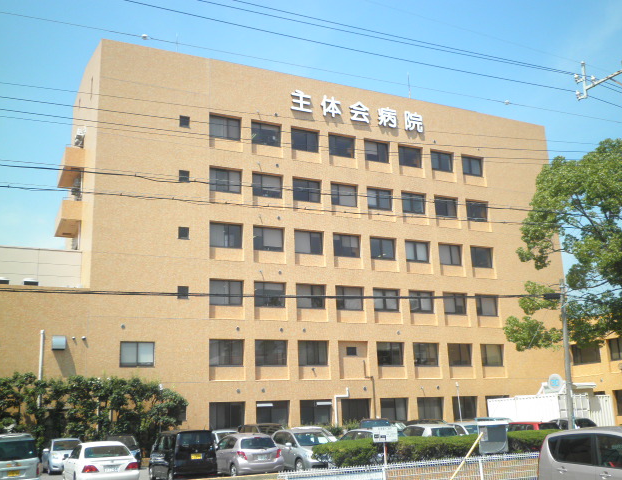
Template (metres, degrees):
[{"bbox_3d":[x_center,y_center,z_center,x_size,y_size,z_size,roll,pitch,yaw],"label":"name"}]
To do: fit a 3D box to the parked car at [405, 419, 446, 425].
[{"bbox_3d":[6.711,11.144,38.289,1.720,1.580,4.200,5,-15,-26],"label":"parked car"}]

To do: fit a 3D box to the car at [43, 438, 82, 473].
[{"bbox_3d":[-11.425,10.011,30.932,1.695,1.520,3.850,5,-15,-26],"label":"car"}]

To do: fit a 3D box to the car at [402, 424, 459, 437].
[{"bbox_3d":[4.680,8.739,28.761,1.600,1.500,3.650,5,-15,-26],"label":"car"}]

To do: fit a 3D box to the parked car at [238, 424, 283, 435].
[{"bbox_3d":[-2.452,10.745,35.598,1.720,1.670,4.300,5,-15,-26],"label":"parked car"}]

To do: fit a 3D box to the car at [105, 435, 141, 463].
[{"bbox_3d":[-9.303,10.243,31.988,1.660,1.520,3.900,5,-15,-26],"label":"car"}]

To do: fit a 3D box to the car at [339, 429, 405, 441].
[{"bbox_3d":[2.253,8.610,27.839,1.700,1.450,4.150,5,-15,-26],"label":"car"}]

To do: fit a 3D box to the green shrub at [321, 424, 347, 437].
[{"bbox_3d":[1.301,11.366,38.500,1.400,1.350,1.300,5,-15,-26],"label":"green shrub"}]

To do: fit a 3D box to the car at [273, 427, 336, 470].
[{"bbox_3d":[-0.148,8.160,25.941,1.530,1.580,3.650,5,-15,-26],"label":"car"}]

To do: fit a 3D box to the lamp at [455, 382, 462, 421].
[{"bbox_3d":[9.465,10.916,42.000,0.250,3.750,0.250,5,-15,-26],"label":"lamp"}]

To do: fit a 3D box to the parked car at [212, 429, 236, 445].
[{"bbox_3d":[-4.528,10.672,34.382,1.690,1.530,4.000,5,-15,-26],"label":"parked car"}]

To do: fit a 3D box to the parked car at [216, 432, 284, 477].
[{"bbox_3d":[-2.584,8.196,25.658,1.695,1.500,3.885,5,-15,-26],"label":"parked car"}]

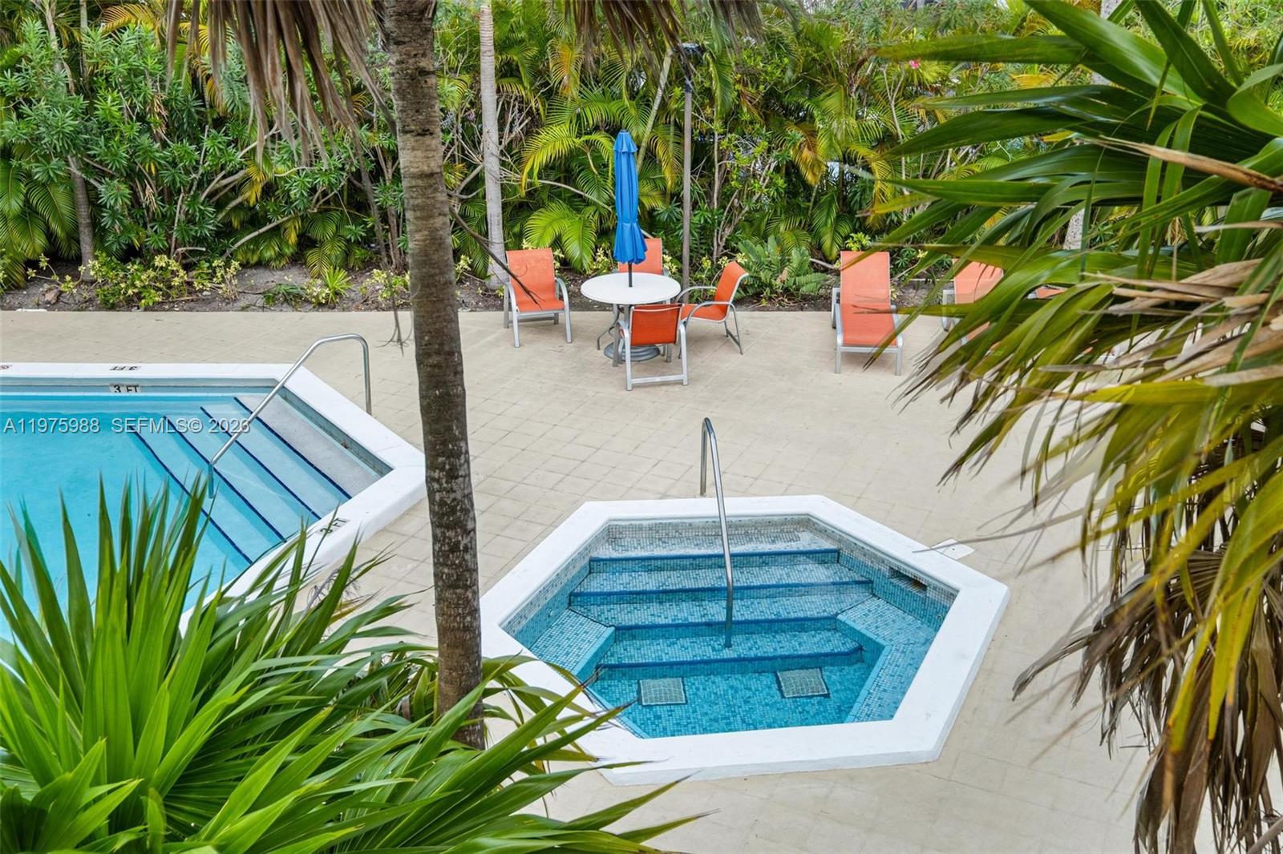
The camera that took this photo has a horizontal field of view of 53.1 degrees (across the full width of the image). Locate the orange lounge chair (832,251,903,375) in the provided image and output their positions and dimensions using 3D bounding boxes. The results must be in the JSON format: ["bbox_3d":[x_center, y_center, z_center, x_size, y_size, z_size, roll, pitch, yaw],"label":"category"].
[{"bbox_3d":[2.431,-1.261,13.874,0.656,0.815,1.789,3,24,6],"label":"orange lounge chair"}]

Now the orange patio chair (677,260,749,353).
[{"bbox_3d":[0.720,-1.280,13.829,0.755,0.884,0.626,-5,24,-12],"label":"orange patio chair"}]

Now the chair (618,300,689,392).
[{"bbox_3d":[0.092,-0.928,13.015,0.626,0.884,0.755,-6,24,-13],"label":"chair"}]

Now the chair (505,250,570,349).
[{"bbox_3d":[-1.170,-1.443,14.206,0.626,0.884,0.755,-6,24,-13],"label":"chair"}]

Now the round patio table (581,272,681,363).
[{"bbox_3d":[-0.106,-1.150,13.741,1.053,0.725,1.053,0,23,0],"label":"round patio table"}]

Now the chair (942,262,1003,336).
[{"bbox_3d":[3.690,-1.227,13.794,0.656,0.815,1.789,2,24,5],"label":"chair"}]

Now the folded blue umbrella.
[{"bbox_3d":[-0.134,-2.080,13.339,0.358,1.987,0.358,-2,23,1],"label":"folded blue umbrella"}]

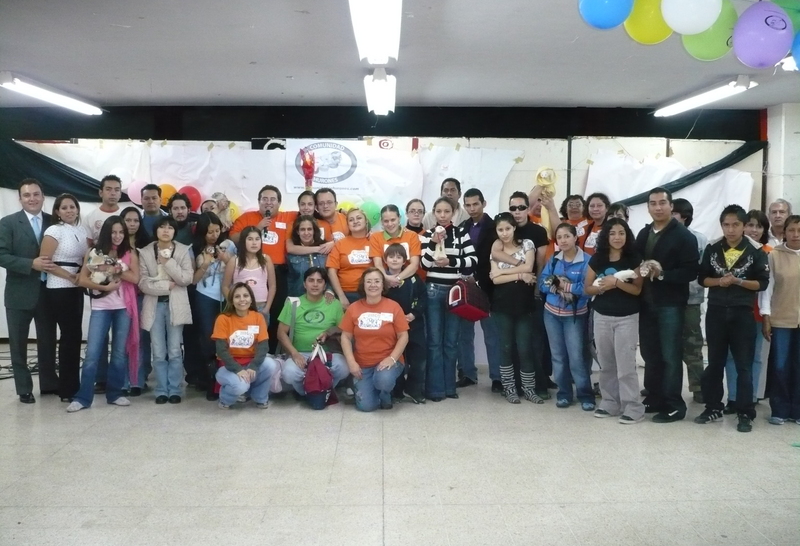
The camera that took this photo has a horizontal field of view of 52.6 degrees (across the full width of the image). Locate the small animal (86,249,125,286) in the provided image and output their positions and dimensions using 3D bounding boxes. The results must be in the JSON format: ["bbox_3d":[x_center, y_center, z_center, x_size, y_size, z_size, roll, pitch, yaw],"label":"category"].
[{"bbox_3d":[-2.230,-0.042,6.145,0.270,0.250,0.190,-2,5,-26],"label":"small animal"}]

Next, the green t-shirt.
[{"bbox_3d":[-0.742,0.447,6.629,0.530,0.550,0.320,0,4,-4],"label":"green t-shirt"}]

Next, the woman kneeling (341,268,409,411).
[{"bbox_3d":[-0.204,0.502,6.478,0.540,1.100,0.680,0,4,-3],"label":"woman kneeling"}]

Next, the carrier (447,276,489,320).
[{"bbox_3d":[0.549,0.204,6.481,0.190,0.250,0.310,-24,-34,35],"label":"carrier"}]

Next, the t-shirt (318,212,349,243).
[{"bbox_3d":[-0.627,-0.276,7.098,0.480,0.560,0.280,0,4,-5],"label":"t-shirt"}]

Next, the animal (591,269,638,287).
[{"bbox_3d":[1.566,0.040,5.891,0.330,0.125,0.110,1,5,14],"label":"animal"}]

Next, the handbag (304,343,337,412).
[{"bbox_3d":[-0.625,0.814,6.362,0.260,0.480,0.250,-1,5,-14],"label":"handbag"}]

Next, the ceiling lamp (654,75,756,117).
[{"bbox_3d":[3.076,-1.808,8.335,0.270,0.140,2.380,0,4,-1],"label":"ceiling lamp"}]

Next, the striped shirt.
[{"bbox_3d":[0.393,-0.146,6.556,0.460,0.510,0.330,0,4,2],"label":"striped shirt"}]

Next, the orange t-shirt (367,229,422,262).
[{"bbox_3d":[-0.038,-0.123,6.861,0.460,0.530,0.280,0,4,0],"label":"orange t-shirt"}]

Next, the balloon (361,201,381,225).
[{"bbox_3d":[-0.324,-0.626,8.728,0.220,0.270,0.220,0,4,0],"label":"balloon"}]

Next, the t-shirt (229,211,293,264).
[{"bbox_3d":[-1.198,-0.292,7.047,0.570,0.500,0.310,0,4,-6],"label":"t-shirt"}]

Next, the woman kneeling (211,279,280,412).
[{"bbox_3d":[-1.262,0.572,6.608,0.510,0.980,0.630,-1,4,-8],"label":"woman kneeling"}]

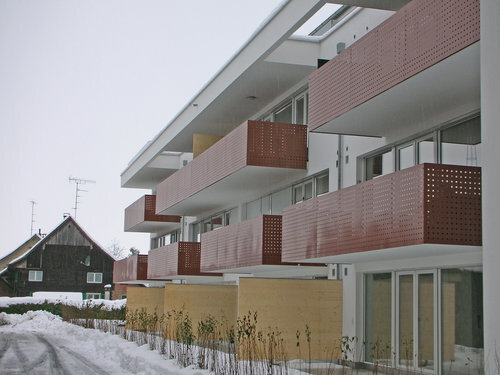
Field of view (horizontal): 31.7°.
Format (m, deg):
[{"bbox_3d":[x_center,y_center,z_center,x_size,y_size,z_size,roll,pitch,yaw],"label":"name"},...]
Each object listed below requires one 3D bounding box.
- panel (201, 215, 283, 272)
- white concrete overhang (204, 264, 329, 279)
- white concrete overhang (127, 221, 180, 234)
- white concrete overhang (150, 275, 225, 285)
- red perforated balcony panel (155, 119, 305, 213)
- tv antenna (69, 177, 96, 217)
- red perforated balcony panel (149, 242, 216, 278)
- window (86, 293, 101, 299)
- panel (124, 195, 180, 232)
[{"bbox_3d":[0.231,1.898,27.501,1.914,1.320,7.524,3,-8,-15],"label":"panel"},{"bbox_3d":[0.230,2.508,27.425,1.888,0.250,7.524,3,-8,-15],"label":"white concrete overhang"},{"bbox_3d":[-5.394,2.154,48.189,1.888,0.250,7.128,3,-8,-15],"label":"white concrete overhang"},{"bbox_3d":[-2.975,3.931,38.914,1.888,0.250,7.524,3,-8,-15],"label":"white concrete overhang"},{"bbox_3d":[-1.241,-0.363,32.891,1.861,1.320,15.444,3,-8,-15],"label":"red perforated balcony panel"},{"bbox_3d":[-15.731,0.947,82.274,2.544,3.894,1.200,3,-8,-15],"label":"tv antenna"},{"bbox_3d":[-2.974,3.321,38.990,1.914,1.320,7.524,3,-8,-15],"label":"red perforated balcony panel"},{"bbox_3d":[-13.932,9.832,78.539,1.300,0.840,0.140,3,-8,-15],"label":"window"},{"bbox_3d":[-5.393,1.544,48.265,1.914,1.320,7.128,3,-8,-15],"label":"panel"}]

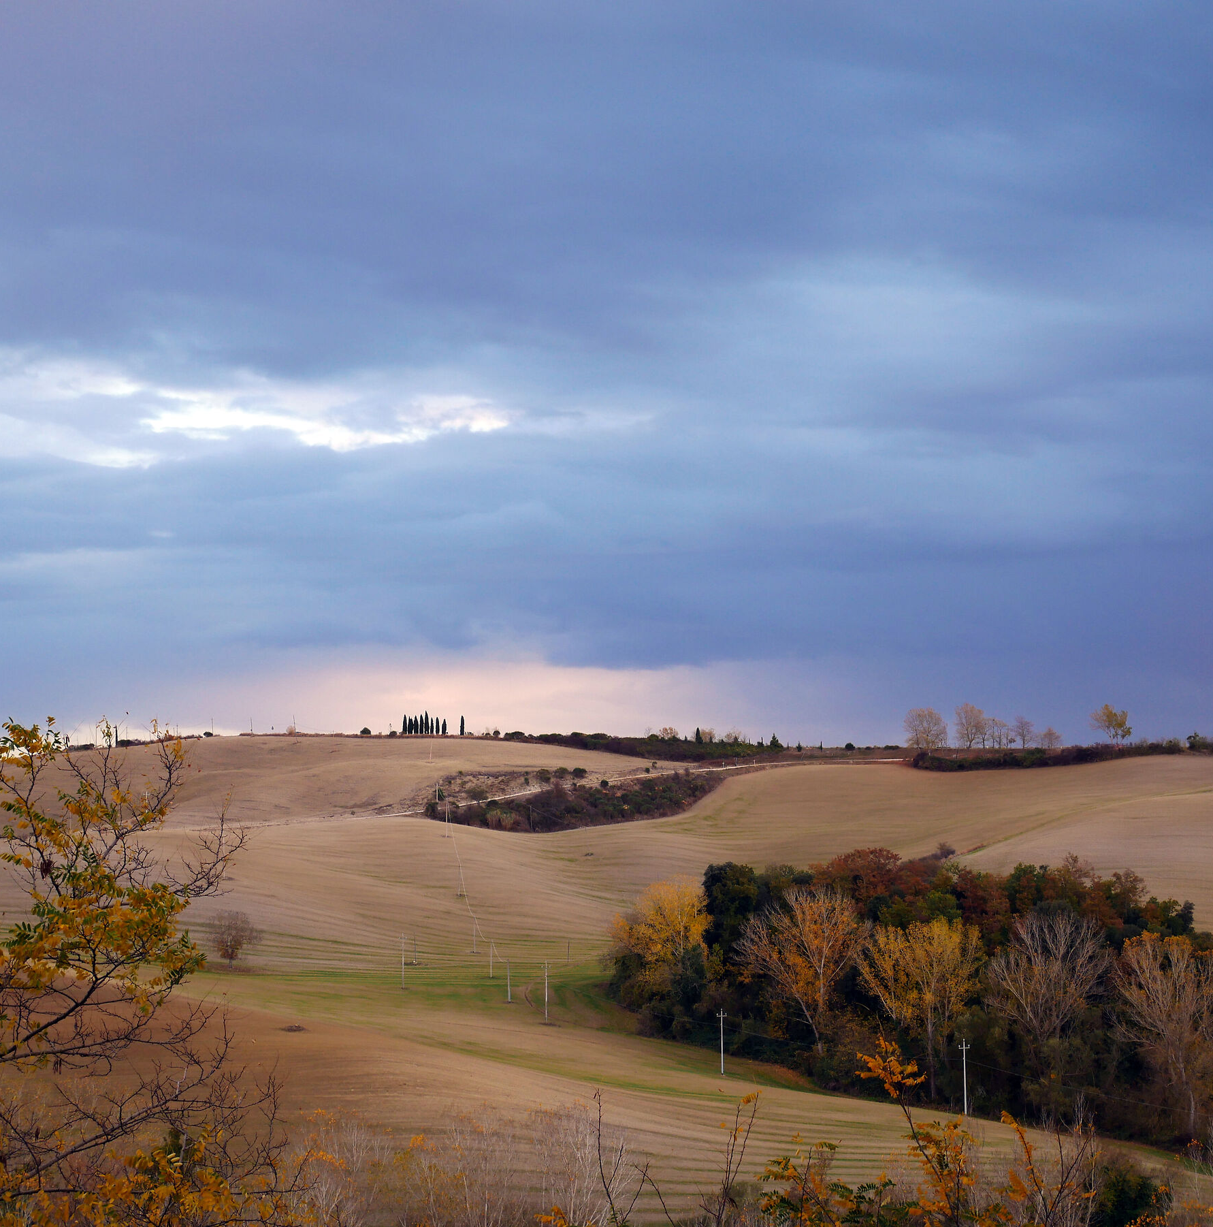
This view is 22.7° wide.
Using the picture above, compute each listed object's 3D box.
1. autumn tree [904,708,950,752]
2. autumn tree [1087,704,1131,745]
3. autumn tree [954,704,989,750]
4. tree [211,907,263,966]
[{"bbox_3d":[98.598,35.845,930.000,13.749,13.552,12.500,0,-3,6],"label":"autumn tree"},{"bbox_3d":[151.731,33.825,910.000,12.876,13.069,12.000,-1,-3,9],"label":"autumn tree"},{"bbox_3d":[112.150,35.059,930.000,10.500,14.338,10.500,0,-3,7],"label":"autumn tree"},{"bbox_3d":[-73.369,64.435,600.000,10.644,11.531,10.000,0,-3,-7],"label":"tree"}]

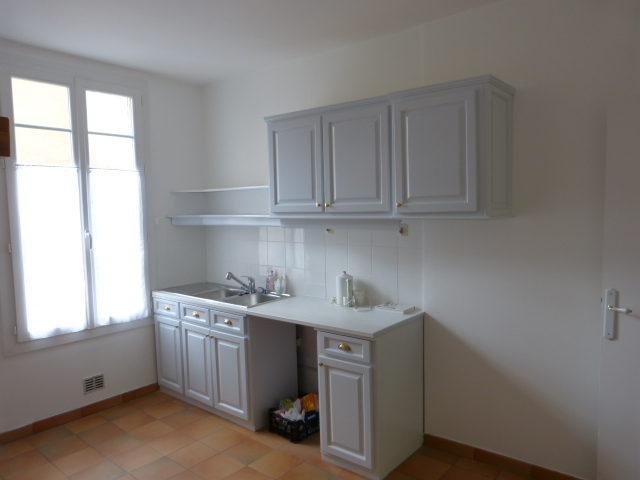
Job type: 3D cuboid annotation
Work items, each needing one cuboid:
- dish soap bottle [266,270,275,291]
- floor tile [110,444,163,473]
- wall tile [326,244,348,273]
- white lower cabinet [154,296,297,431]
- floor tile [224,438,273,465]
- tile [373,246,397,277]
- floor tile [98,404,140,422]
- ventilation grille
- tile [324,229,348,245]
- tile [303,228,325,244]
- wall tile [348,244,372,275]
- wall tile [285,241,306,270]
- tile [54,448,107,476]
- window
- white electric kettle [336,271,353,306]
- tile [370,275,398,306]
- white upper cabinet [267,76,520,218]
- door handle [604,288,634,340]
[{"bbox_3d":[-0.410,0.346,3.812,0.066,0.180,0.050,2,5,40],"label":"dish soap bottle"},{"bbox_3d":[-1.152,1.384,2.926,0.244,0.012,0.244,2,5,40],"label":"floor tile"},{"bbox_3d":[0.124,0.138,3.403,0.200,0.200,0.010,2,5,39],"label":"wall tile"},{"bbox_3d":[-0.777,0.898,3.791,1.199,0.830,0.520,2,5,39],"label":"white lower cabinet"},{"bbox_3d":[-0.459,1.369,2.985,0.244,0.012,0.244,2,5,40],"label":"floor tile"},{"bbox_3d":[0.436,0.150,3.148,0.203,0.200,0.010,2,5,40],"label":"tile"},{"bbox_3d":[-1.554,1.347,3.585,0.235,0.012,0.244,2,5,40],"label":"floor tile"},{"bbox_3d":[-1.737,1.114,3.567,0.015,0.125,0.162,2,5,39],"label":"ventilation grille"},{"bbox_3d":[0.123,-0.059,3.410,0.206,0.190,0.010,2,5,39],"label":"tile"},{"bbox_3d":[-0.042,-0.069,3.534,0.203,0.200,0.010,2,5,40],"label":"tile"},{"bbox_3d":[0.285,0.145,3.292,0.206,0.206,0.010,2,5,39],"label":"wall tile"},{"bbox_3d":[-0.194,0.126,3.685,0.206,0.206,0.010,2,5,39],"label":"wall tile"},{"bbox_3d":[-1.498,1.392,2.897,0.244,0.012,0.244,2,5,40],"label":"tile"},{"bbox_3d":[-1.775,-0.256,3.486,0.070,1.862,0.995,2,5,39],"label":"window"},{"bbox_3d":[0.175,0.345,3.289,0.122,0.238,0.115,-1,4,0],"label":"white electric kettle"},{"bbox_3d":[0.445,0.355,3.163,0.200,0.200,0.010,2,5,39],"label":"tile"},{"bbox_3d":[0.350,-0.489,2.910,1.563,0.698,0.400,2,5,39],"label":"white upper cabinet"},{"bbox_3d":[1.420,0.365,2.193,0.122,0.250,0.065,2,5,39],"label":"door handle"}]

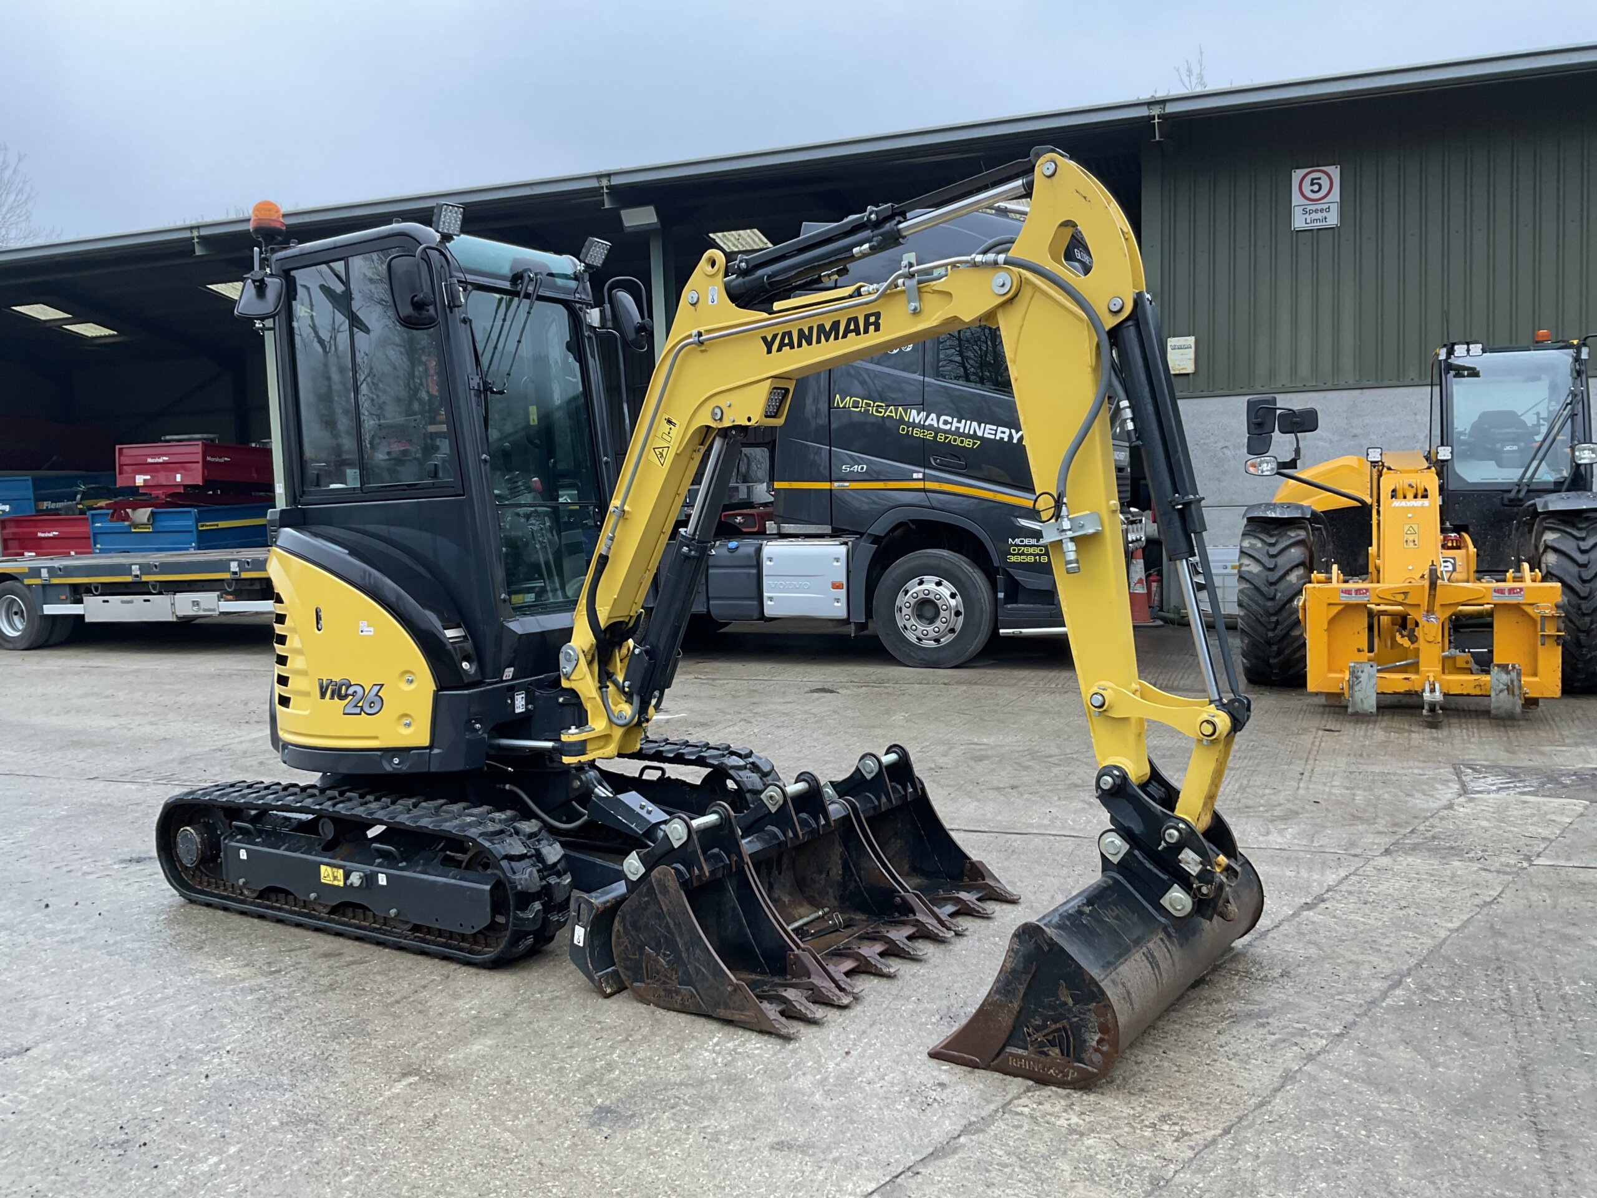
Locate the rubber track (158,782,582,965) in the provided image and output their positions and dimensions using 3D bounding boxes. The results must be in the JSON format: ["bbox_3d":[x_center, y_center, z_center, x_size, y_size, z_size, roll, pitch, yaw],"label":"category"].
[{"bbox_3d":[-1.605,0.942,4.774,1.897,0.454,0.256,1,5,32],"label":"rubber track"}]

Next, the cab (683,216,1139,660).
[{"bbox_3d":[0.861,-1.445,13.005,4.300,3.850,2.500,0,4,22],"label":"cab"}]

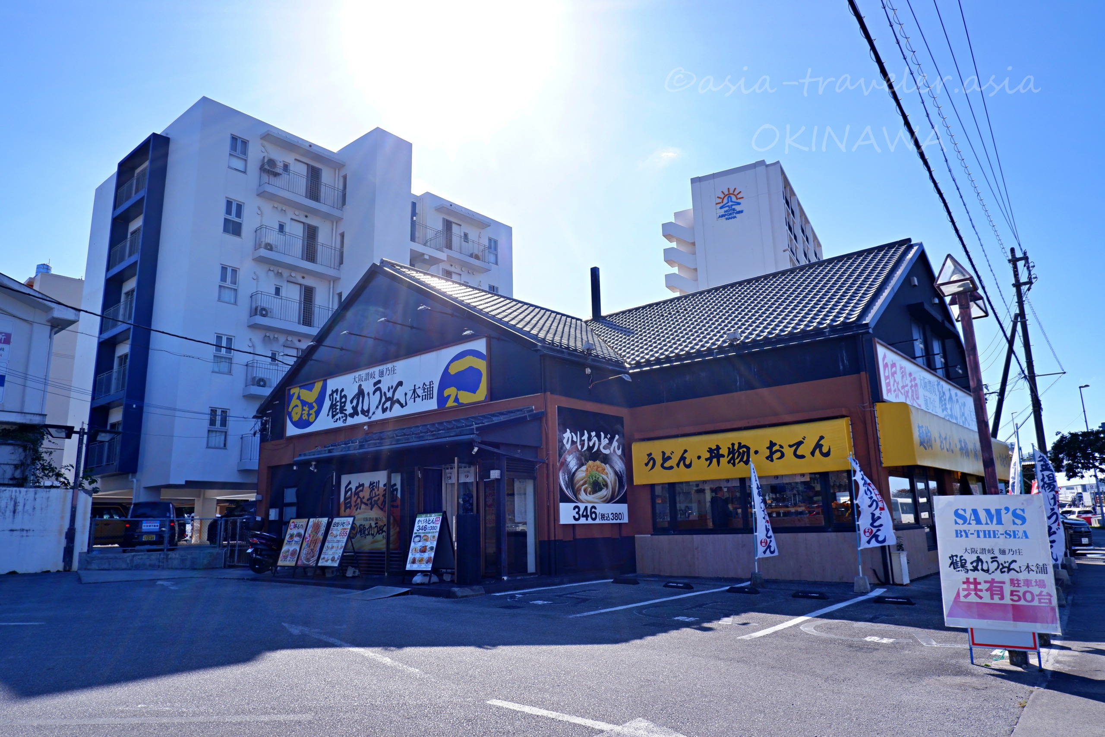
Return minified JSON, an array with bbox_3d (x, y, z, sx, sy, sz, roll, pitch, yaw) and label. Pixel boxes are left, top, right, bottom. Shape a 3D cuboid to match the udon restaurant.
[{"bbox_3d":[1.625,1.642,21.104,18.490,8.060,14.540,-11,-16,39],"label":"udon restaurant"}]

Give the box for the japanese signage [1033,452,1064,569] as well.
[{"bbox_3d":[8.708,2.450,12.415,0.550,1.950,0.150,3,-13,-19],"label":"japanese signage"}]

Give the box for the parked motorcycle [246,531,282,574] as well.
[{"bbox_3d":[-7.100,4.750,18.519,0.700,1.120,1.900,-11,-16,39],"label":"parked motorcycle"}]

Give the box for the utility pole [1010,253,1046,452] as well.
[{"bbox_3d":[18.769,0.804,27.503,0.500,11.540,0.700,-11,-16,39],"label":"utility pole"}]

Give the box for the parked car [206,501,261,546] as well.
[{"bbox_3d":[-11.057,5.717,26.193,1.600,1.620,3.800,-11,-16,39],"label":"parked car"}]

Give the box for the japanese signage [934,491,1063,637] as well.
[{"bbox_3d":[3.777,1.652,6.050,0.840,1.140,0.200,-13,-16,42],"label":"japanese signage"}]

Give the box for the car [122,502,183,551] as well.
[{"bbox_3d":[-13.063,5.115,22.952,1.480,1.600,3.400,5,-14,-27],"label":"car"}]

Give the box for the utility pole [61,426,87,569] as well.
[{"bbox_3d":[-13.835,3.679,20.521,0.280,4.250,0.280,-11,-16,39],"label":"utility pole"}]

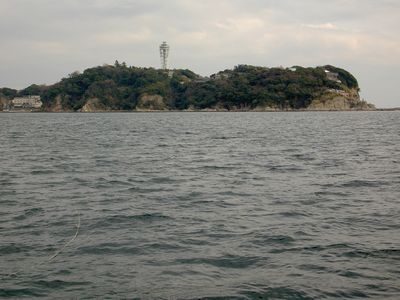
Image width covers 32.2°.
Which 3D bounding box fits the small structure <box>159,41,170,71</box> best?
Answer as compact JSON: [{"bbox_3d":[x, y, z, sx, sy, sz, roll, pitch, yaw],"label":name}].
[{"bbox_3d":[-60.047,-156.547,1181.000,16.000,54.000,16.000,0,3,-3],"label":"small structure"}]

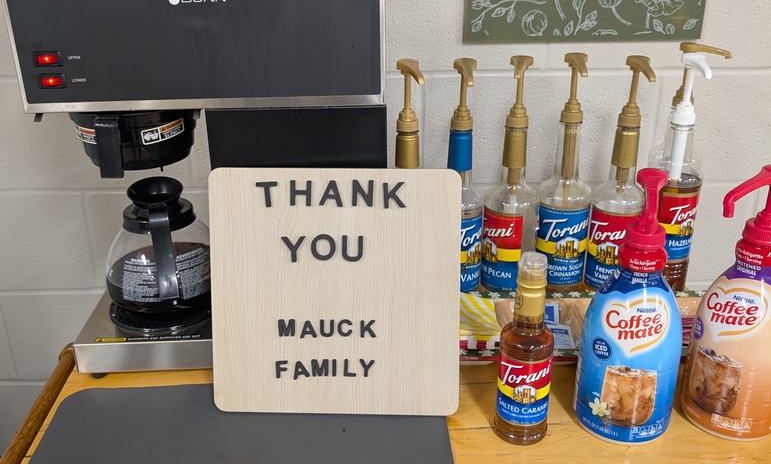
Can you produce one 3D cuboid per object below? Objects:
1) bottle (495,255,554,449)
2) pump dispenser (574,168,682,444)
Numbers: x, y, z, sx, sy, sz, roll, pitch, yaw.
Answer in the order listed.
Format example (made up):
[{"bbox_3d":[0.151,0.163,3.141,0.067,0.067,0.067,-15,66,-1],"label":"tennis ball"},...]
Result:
[{"bbox_3d":[0.159,0.128,0.798,0.061,0.228,0.061,1,22,3],"label":"bottle"},{"bbox_3d":[0.281,0.082,0.797,0.109,0.311,0.118,5,23,13],"label":"pump dispenser"}]

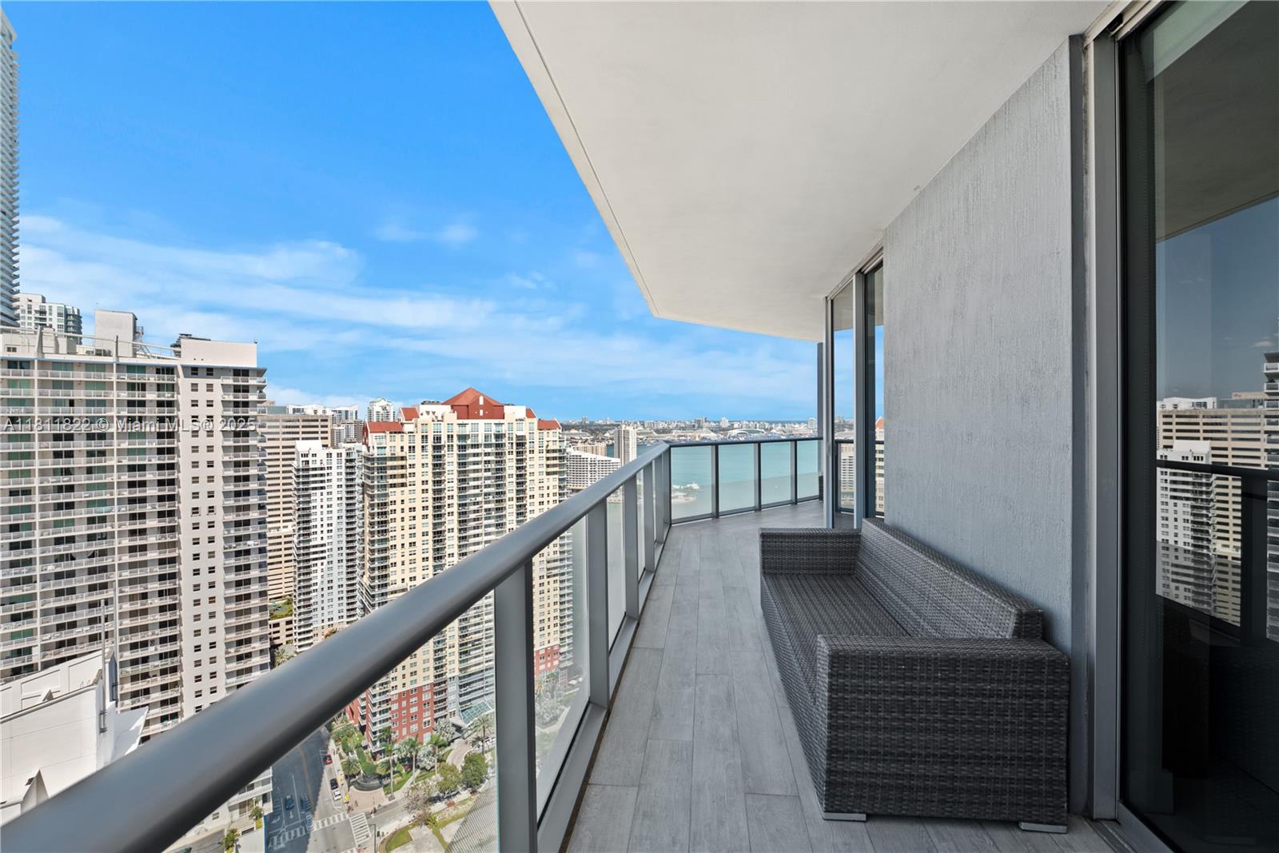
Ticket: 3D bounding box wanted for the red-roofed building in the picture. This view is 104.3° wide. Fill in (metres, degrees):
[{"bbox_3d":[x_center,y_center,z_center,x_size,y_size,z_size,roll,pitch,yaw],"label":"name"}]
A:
[{"bbox_3d":[-63.000,42.200,183.300,68.000,112.000,29.000,-1,1,-38],"label":"red-roofed building"}]

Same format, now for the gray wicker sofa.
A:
[{"bbox_3d":[1.160,1.015,2.640,0.790,0.730,1.850,0,1,6],"label":"gray wicker sofa"}]

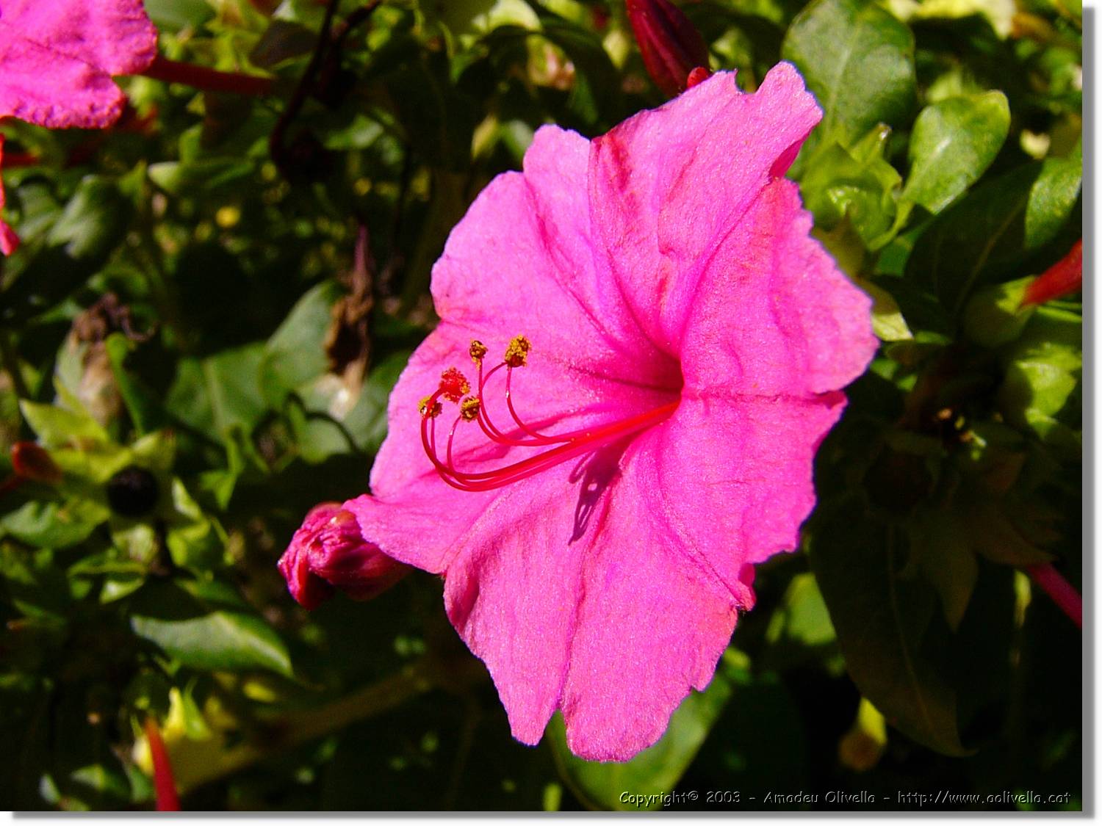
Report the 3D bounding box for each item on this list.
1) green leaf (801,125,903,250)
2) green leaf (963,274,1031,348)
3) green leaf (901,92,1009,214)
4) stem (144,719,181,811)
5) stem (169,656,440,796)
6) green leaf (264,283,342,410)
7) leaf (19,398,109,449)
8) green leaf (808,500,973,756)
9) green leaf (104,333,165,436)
[{"bbox_3d":[0.063,-0.048,0.235,0.021,0.025,0.015,11,-6,3],"label":"green leaf"},{"bbox_3d":[0.094,-0.021,0.235,0.016,0.014,0.013,-34,-15,11],"label":"green leaf"},{"bbox_3d":[0.087,-0.056,0.240,0.018,0.032,0.006,37,-6,10],"label":"green leaf"},{"bbox_3d":[-0.087,0.079,0.250,0.006,0.022,0.005,-13,-11,-4],"label":"stem"},{"bbox_3d":[-0.064,0.081,0.285,0.074,0.014,0.010,-24,-15,-6],"label":"stem"},{"bbox_3d":[-0.069,-0.019,0.310,0.021,0.037,0.006,27,-11,8],"label":"green leaf"},{"bbox_3d":[-0.124,0.002,0.285,0.025,0.005,0.011,24,75,11],"label":"leaf"},{"bbox_3d":[0.072,0.045,0.235,0.028,0.056,0.008,-17,-9,-5],"label":"green leaf"},{"bbox_3d":[-0.110,-0.007,0.295,0.008,0.029,0.007,-24,-9,-7],"label":"green leaf"}]

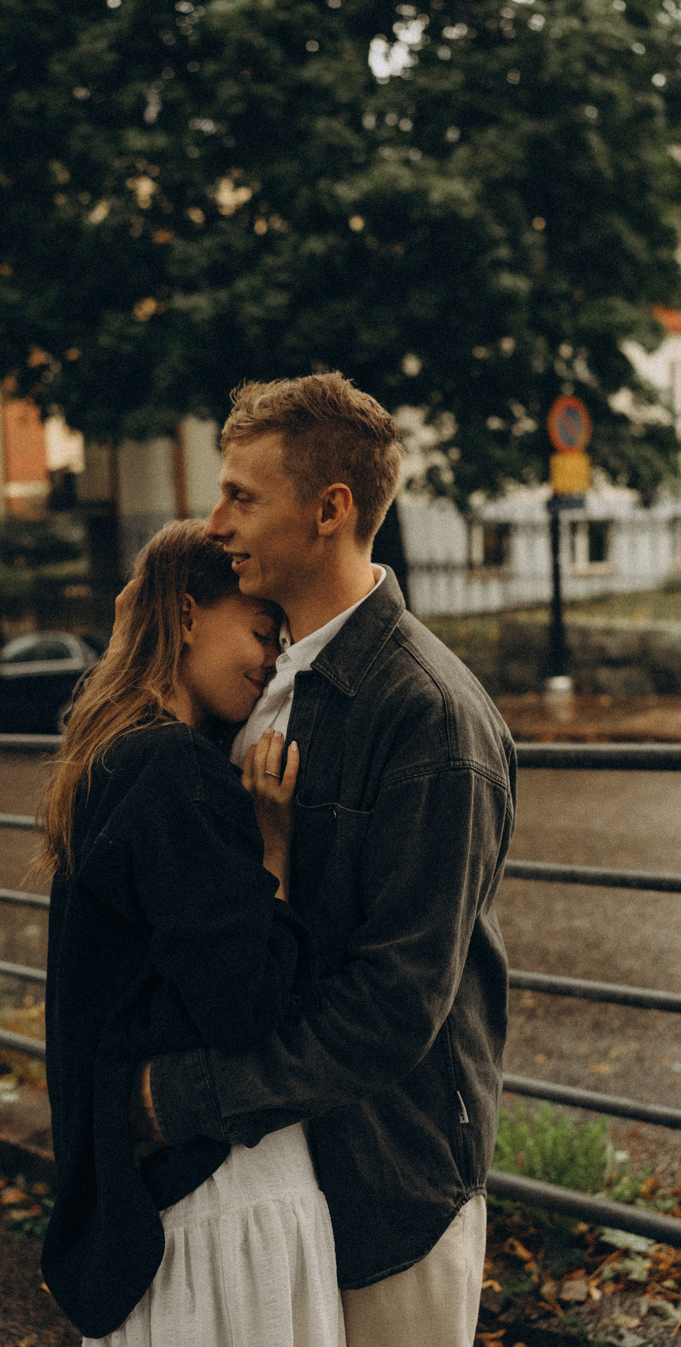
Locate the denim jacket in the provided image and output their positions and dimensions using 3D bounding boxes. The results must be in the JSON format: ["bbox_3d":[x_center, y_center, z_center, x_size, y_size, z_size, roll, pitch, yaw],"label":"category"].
[{"bbox_3d":[-0.025,0.271,1.530,0.430,0.780,0.520,-3,4,-25],"label":"denim jacket"}]

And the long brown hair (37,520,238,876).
[{"bbox_3d":[-0.228,0.025,1.490,0.205,0.390,0.200,10,4,8],"label":"long brown hair"}]

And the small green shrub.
[{"bbox_3d":[0.458,1.086,3.000,0.290,0.210,0.270,2,5,41],"label":"small green shrub"}]

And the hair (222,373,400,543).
[{"bbox_3d":[-0.034,-0.248,1.500,0.200,0.190,0.170,-2,4,-10],"label":"hair"}]

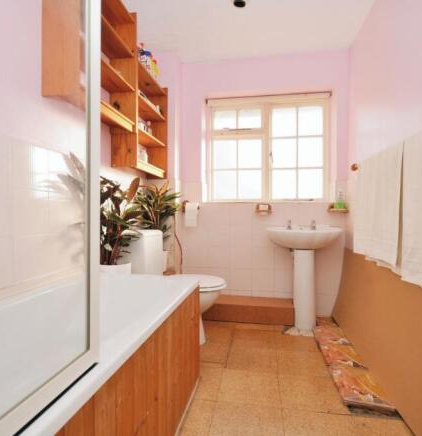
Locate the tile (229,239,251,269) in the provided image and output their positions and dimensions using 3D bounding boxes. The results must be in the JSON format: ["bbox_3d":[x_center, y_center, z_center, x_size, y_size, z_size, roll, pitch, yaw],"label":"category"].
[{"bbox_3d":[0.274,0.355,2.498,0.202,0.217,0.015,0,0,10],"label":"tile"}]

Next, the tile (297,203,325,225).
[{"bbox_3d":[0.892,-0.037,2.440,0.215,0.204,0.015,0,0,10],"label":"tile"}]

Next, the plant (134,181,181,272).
[{"bbox_3d":[-0.453,0.072,2.310,0.390,0.760,0.360,1,1,10],"label":"plant"}]

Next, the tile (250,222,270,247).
[{"bbox_3d":[0.473,0.170,2.513,0.205,0.200,0.015,0,0,10],"label":"tile"}]

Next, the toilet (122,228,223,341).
[{"bbox_3d":[-0.251,0.487,2.095,0.740,0.780,0.420,0,0,10],"label":"toilet"}]

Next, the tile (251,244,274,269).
[{"bbox_3d":[0.471,0.364,2.464,0.199,0.198,0.015,0,0,10],"label":"tile"}]

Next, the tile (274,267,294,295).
[{"bbox_3d":[0.661,0.562,2.433,0.185,0.209,0.015,0,0,10],"label":"tile"}]

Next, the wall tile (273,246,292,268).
[{"bbox_3d":[0.657,0.357,2.461,0.183,0.212,0.012,1,1,10],"label":"wall tile"}]

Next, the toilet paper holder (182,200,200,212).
[{"bbox_3d":[-0.190,-0.106,2.571,0.170,0.115,0.110,0,0,10],"label":"toilet paper holder"}]

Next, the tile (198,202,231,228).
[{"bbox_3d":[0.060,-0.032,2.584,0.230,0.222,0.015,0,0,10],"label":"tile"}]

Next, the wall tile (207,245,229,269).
[{"bbox_3d":[0.073,0.368,2.533,0.206,0.199,0.015,0,0,10],"label":"wall tile"}]

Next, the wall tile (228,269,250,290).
[{"bbox_3d":[0.275,0.568,2.529,0.205,0.204,0.012,1,1,10],"label":"wall tile"}]

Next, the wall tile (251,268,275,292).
[{"bbox_3d":[0.472,0.565,2.466,0.199,0.203,0.015,0,0,10],"label":"wall tile"}]

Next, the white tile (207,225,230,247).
[{"bbox_3d":[0.071,0.171,2.559,0.208,0.220,0.012,1,1,10],"label":"white tile"}]

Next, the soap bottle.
[{"bbox_3d":[1.100,-0.152,2.338,0.085,0.162,0.060,0,0,10],"label":"soap bottle"}]

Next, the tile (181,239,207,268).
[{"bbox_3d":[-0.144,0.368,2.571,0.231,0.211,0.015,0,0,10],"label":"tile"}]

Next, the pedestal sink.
[{"bbox_3d":[0.757,0.468,2.231,0.580,0.830,0.460,0,0,10],"label":"pedestal sink"}]

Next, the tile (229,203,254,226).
[{"bbox_3d":[0.274,-0.033,2.495,0.201,0.208,0.015,0,0,10],"label":"tile"}]

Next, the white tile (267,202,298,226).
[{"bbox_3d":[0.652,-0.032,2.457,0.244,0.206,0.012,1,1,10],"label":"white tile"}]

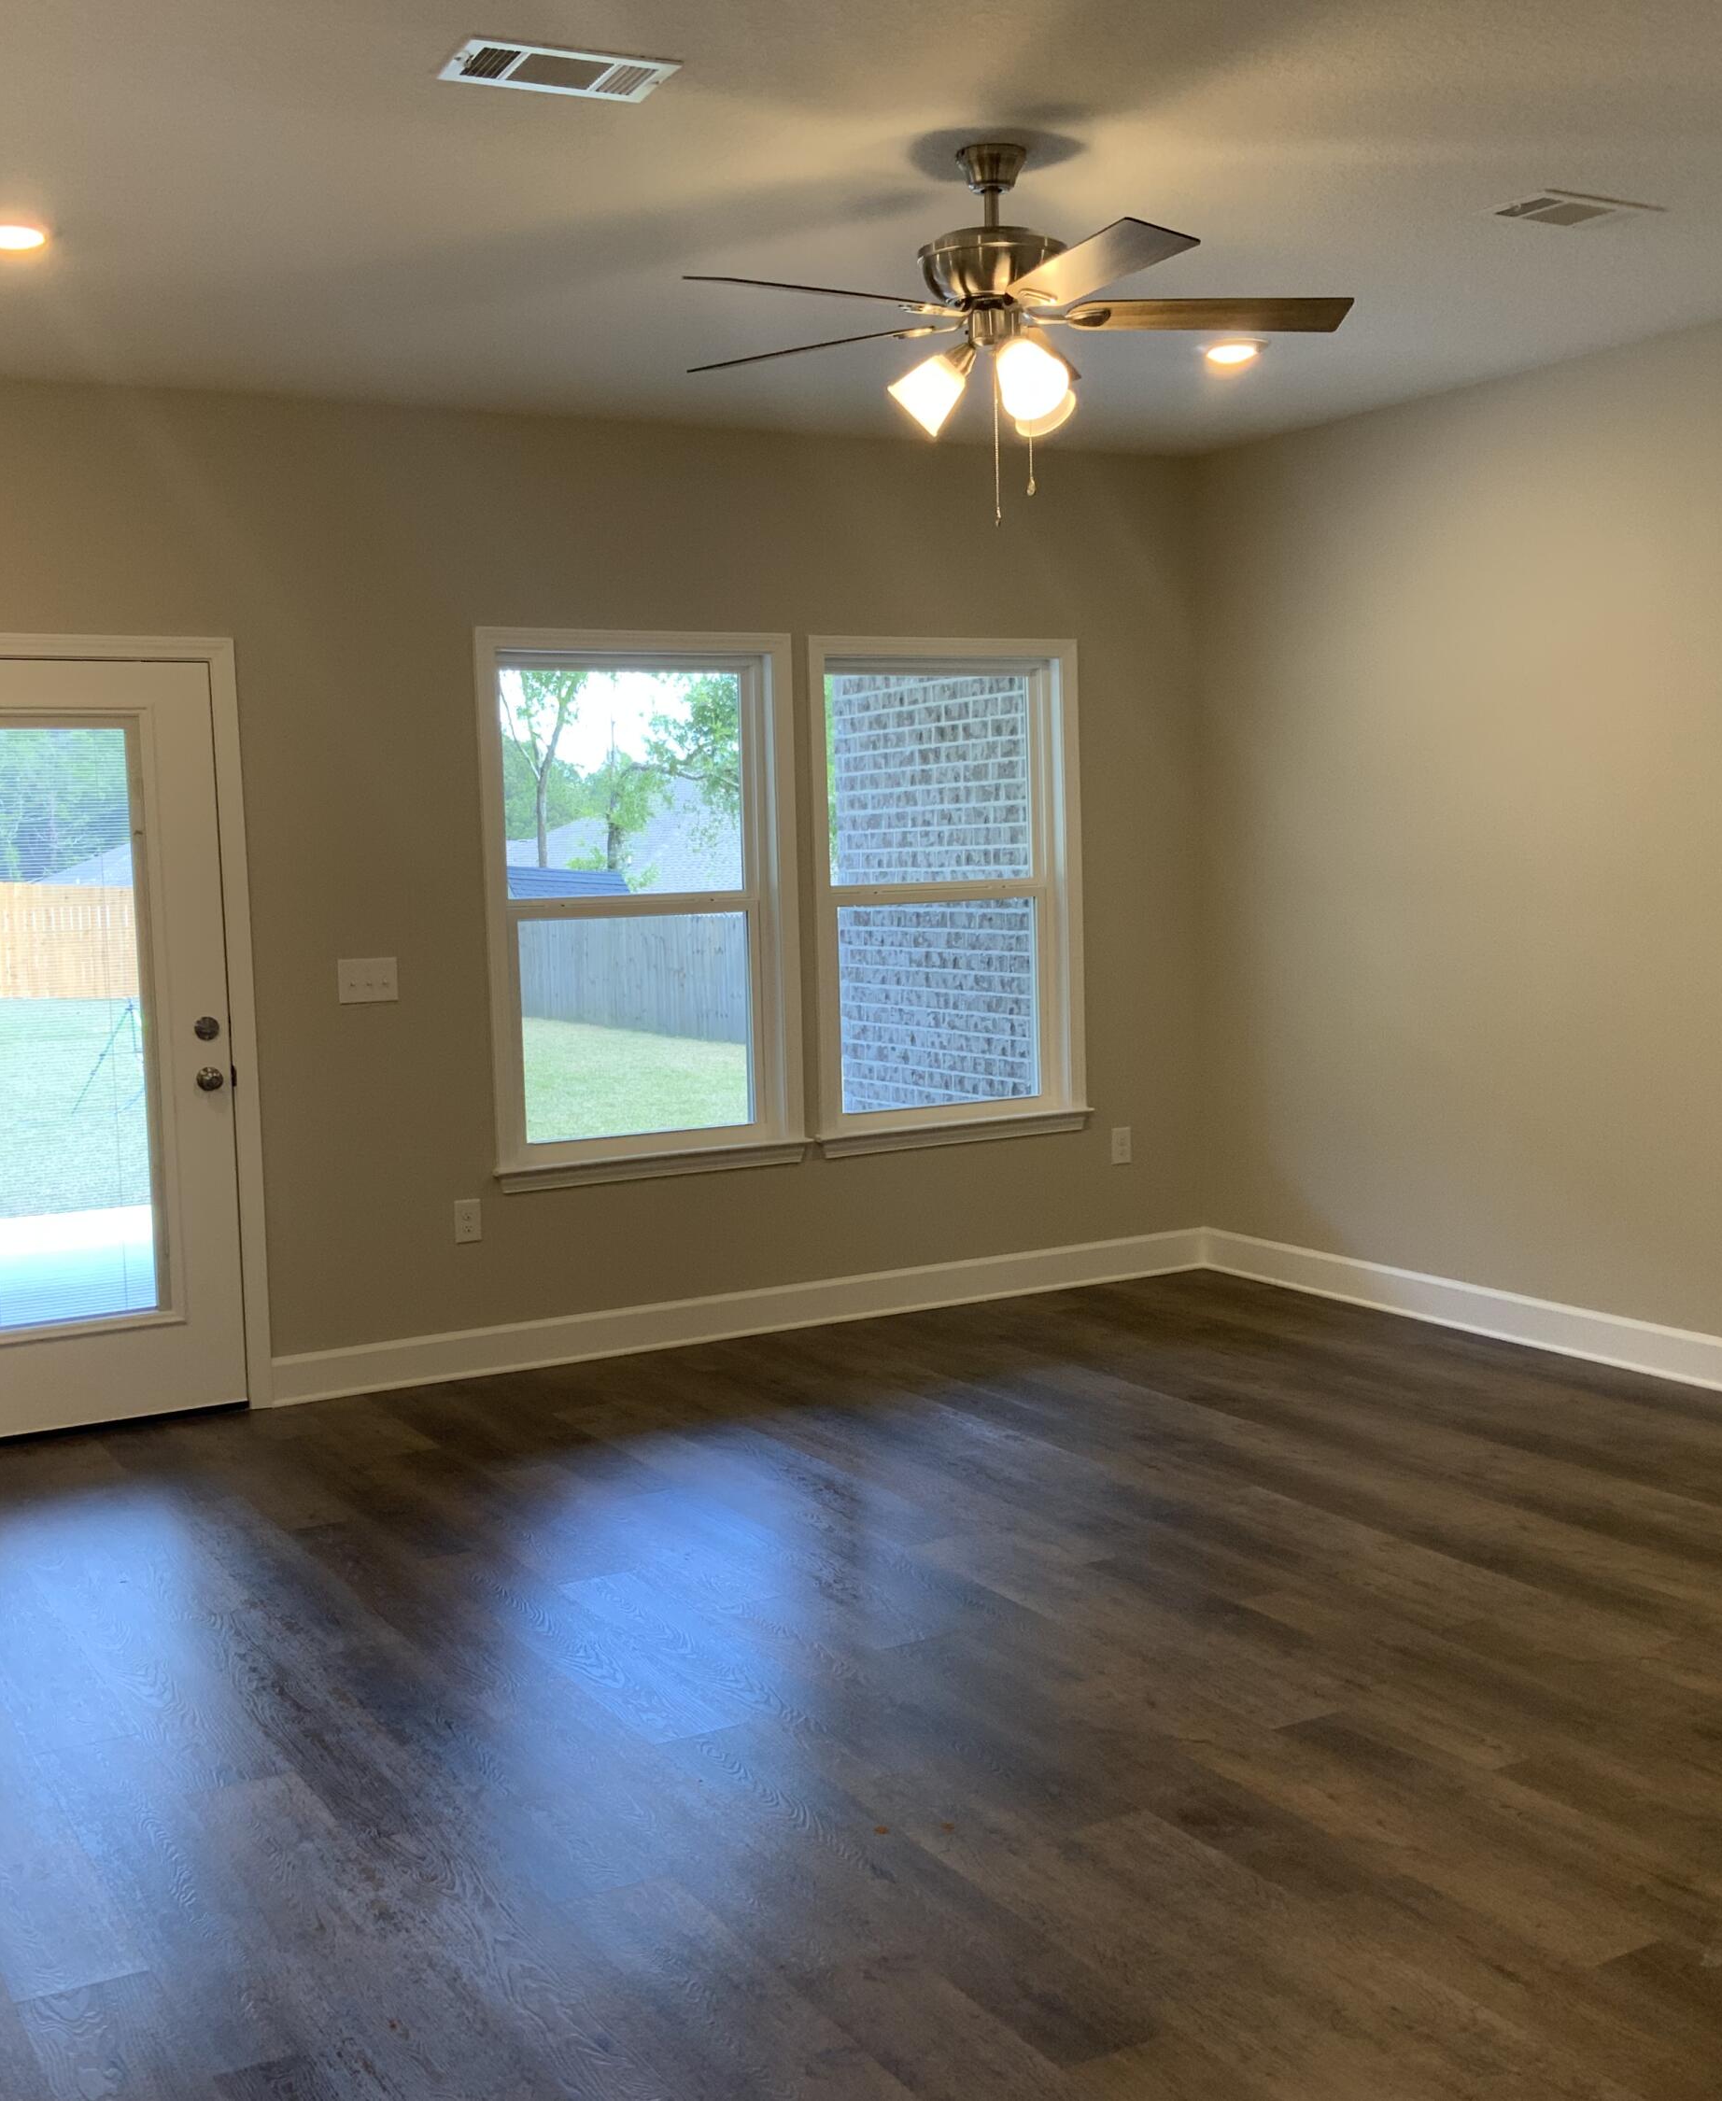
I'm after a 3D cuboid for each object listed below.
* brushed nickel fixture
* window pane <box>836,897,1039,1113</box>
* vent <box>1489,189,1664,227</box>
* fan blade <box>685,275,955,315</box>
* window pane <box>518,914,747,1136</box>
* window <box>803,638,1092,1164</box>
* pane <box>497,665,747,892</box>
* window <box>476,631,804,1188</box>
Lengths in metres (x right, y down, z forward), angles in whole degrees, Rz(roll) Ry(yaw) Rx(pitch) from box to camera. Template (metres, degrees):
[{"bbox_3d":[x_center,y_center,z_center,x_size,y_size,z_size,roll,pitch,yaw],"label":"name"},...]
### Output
[{"bbox_3d":[0.244,-1.329,4.270,1.286,0.590,1.286,-5,6,-29],"label":"brushed nickel fixture"},{"bbox_3d":[0.263,-0.151,7.585,0.749,0.660,0.030,-5,6,-29],"label":"window pane"},{"bbox_3d":[1.456,-1.710,4.828,0.356,0.025,0.203,-5,6,-29],"label":"vent"},{"bbox_3d":[-0.058,-1.294,4.042,0.507,0.030,0.139,-6,19,-39],"label":"fan blade"},{"bbox_3d":[-0.665,-0.076,7.070,0.743,0.661,0.030,-5,6,-29],"label":"window pane"},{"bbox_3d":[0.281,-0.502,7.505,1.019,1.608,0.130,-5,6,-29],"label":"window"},{"bbox_3d":[-0.702,-0.793,7.024,0.768,0.665,0.030,-5,6,-29],"label":"pane"},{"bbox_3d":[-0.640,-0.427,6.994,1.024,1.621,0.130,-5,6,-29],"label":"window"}]

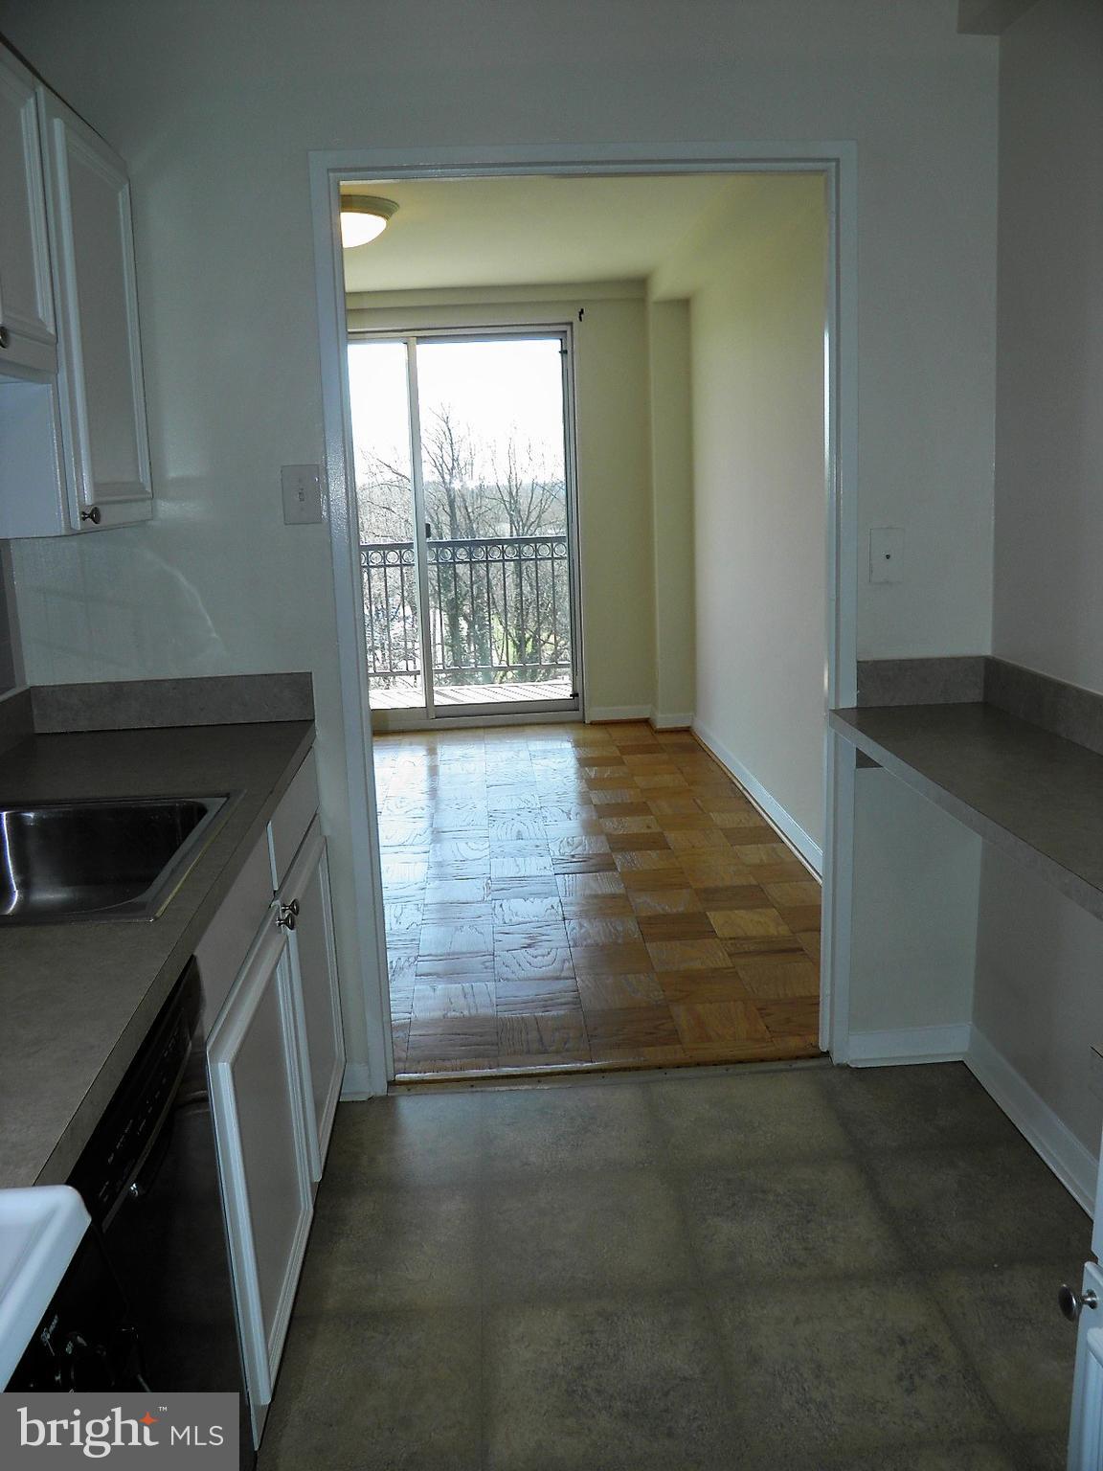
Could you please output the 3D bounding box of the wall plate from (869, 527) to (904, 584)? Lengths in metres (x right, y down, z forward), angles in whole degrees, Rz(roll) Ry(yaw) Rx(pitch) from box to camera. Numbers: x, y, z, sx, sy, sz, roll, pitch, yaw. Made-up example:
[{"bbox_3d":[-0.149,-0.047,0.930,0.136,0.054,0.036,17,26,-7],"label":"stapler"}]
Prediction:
[{"bbox_3d":[0.729,-0.389,2.578,0.075,0.117,0.008,-3,12,-3],"label":"wall plate"}]

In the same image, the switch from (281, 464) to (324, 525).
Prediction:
[{"bbox_3d":[-0.520,-0.501,2.481,0.077,0.119,0.014,-3,12,-3],"label":"switch"}]

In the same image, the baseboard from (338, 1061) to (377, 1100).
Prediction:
[{"bbox_3d":[-0.449,0.800,2.757,0.079,0.087,0.015,-3,12,-3],"label":"baseboard"}]

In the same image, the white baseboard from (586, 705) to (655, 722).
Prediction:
[{"bbox_3d":[0.410,-0.125,6.973,0.378,0.092,0.016,-3,12,-3],"label":"white baseboard"}]

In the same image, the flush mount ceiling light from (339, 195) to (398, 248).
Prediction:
[{"bbox_3d":[-0.778,-1.964,4.593,0.392,0.135,0.392,-3,12,-3],"label":"flush mount ceiling light"}]

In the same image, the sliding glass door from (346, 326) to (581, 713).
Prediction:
[{"bbox_3d":[-0.716,-1.123,6.734,1.742,2.222,0.110,-3,12,-3],"label":"sliding glass door"}]

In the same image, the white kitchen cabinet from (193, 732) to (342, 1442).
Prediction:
[{"bbox_3d":[-0.768,0.558,2.149,0.611,0.835,1.068,-3,12,-3],"label":"white kitchen cabinet"}]

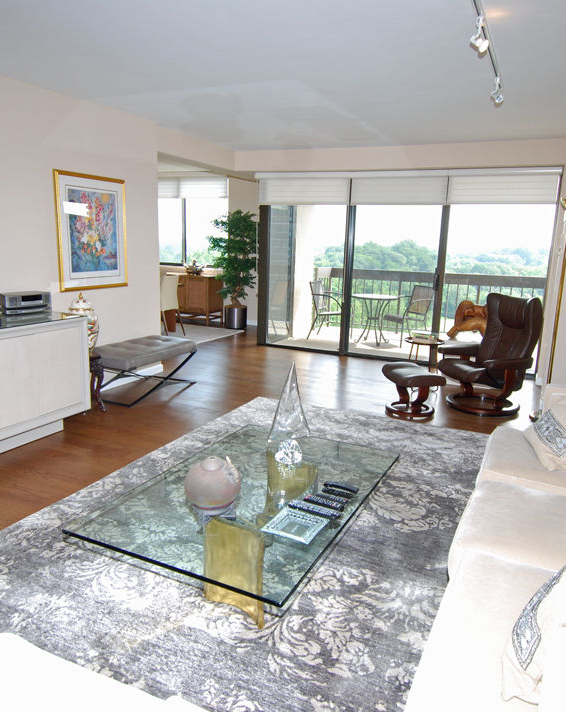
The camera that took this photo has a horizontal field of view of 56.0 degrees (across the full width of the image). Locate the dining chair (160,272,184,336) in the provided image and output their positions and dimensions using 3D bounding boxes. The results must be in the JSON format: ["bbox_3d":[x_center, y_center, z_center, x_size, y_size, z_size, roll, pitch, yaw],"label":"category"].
[{"bbox_3d":[-1.797,-0.746,7.931,0.560,0.910,0.460,7,13,25],"label":"dining chair"}]

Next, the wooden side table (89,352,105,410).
[{"bbox_3d":[-1.650,0.234,4.453,0.300,0.440,0.300,7,13,25],"label":"wooden side table"}]

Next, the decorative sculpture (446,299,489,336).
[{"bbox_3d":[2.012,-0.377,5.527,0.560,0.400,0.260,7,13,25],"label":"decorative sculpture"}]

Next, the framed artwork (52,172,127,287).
[{"bbox_3d":[-1.681,-1.084,4.719,0.035,0.975,0.807,7,13,25],"label":"framed artwork"}]

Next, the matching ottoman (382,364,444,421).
[{"bbox_3d":[1.120,0.293,4.607,0.430,0.395,0.500,-3,13,-21],"label":"matching ottoman"}]

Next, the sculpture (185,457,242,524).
[{"bbox_3d":[-0.263,0.496,2.046,0.215,0.250,0.215,1,12,0],"label":"sculpture"}]

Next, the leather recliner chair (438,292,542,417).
[{"bbox_3d":[1.836,-0.038,4.774,0.770,1.010,0.750,-3,13,-21],"label":"leather recliner chair"}]

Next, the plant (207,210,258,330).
[{"bbox_3d":[-0.752,-1.426,8.807,0.820,1.930,0.820,1,12,0],"label":"plant"}]

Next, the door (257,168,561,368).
[{"bbox_3d":[1.266,-1.068,6.556,3.580,2.260,0.120,7,13,25],"label":"door"}]

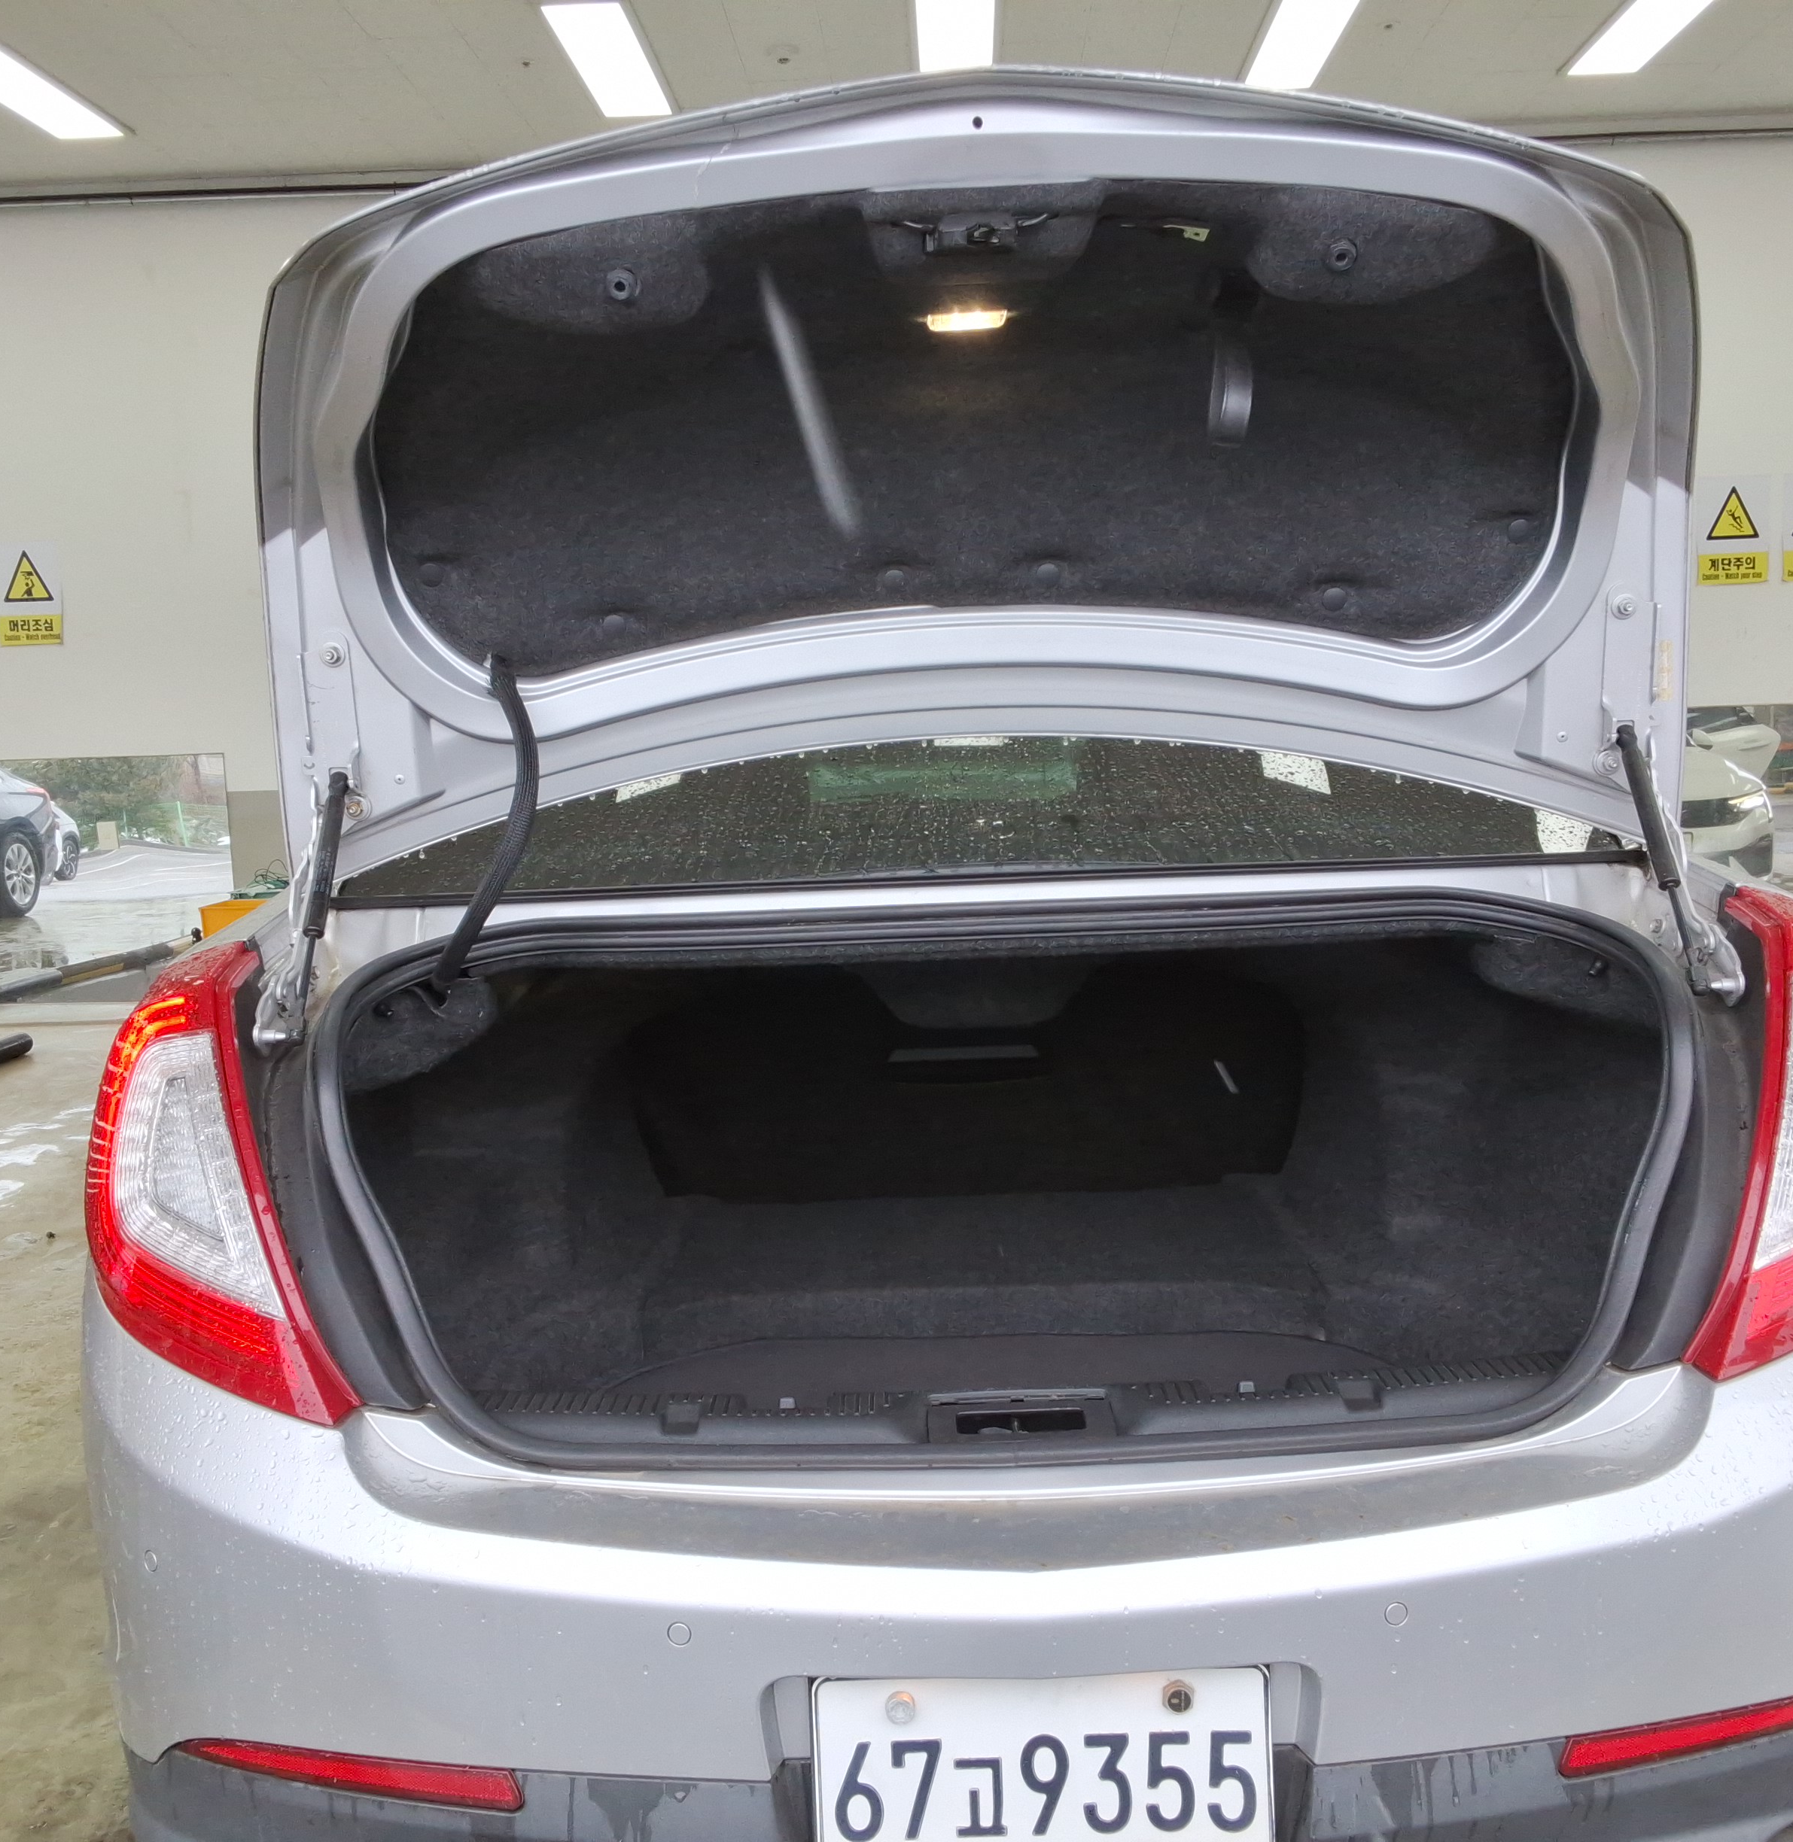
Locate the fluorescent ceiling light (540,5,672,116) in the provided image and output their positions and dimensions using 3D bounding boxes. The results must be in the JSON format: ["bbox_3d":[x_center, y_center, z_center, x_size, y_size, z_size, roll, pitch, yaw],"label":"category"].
[{"bbox_3d":[-1.008,-3.070,7.081,0.280,0.060,1.220,-2,6,2],"label":"fluorescent ceiling light"}]

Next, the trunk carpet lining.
[{"bbox_3d":[0.107,0.254,2.260,1.240,0.500,1.080,-2,6,1],"label":"trunk carpet lining"}]

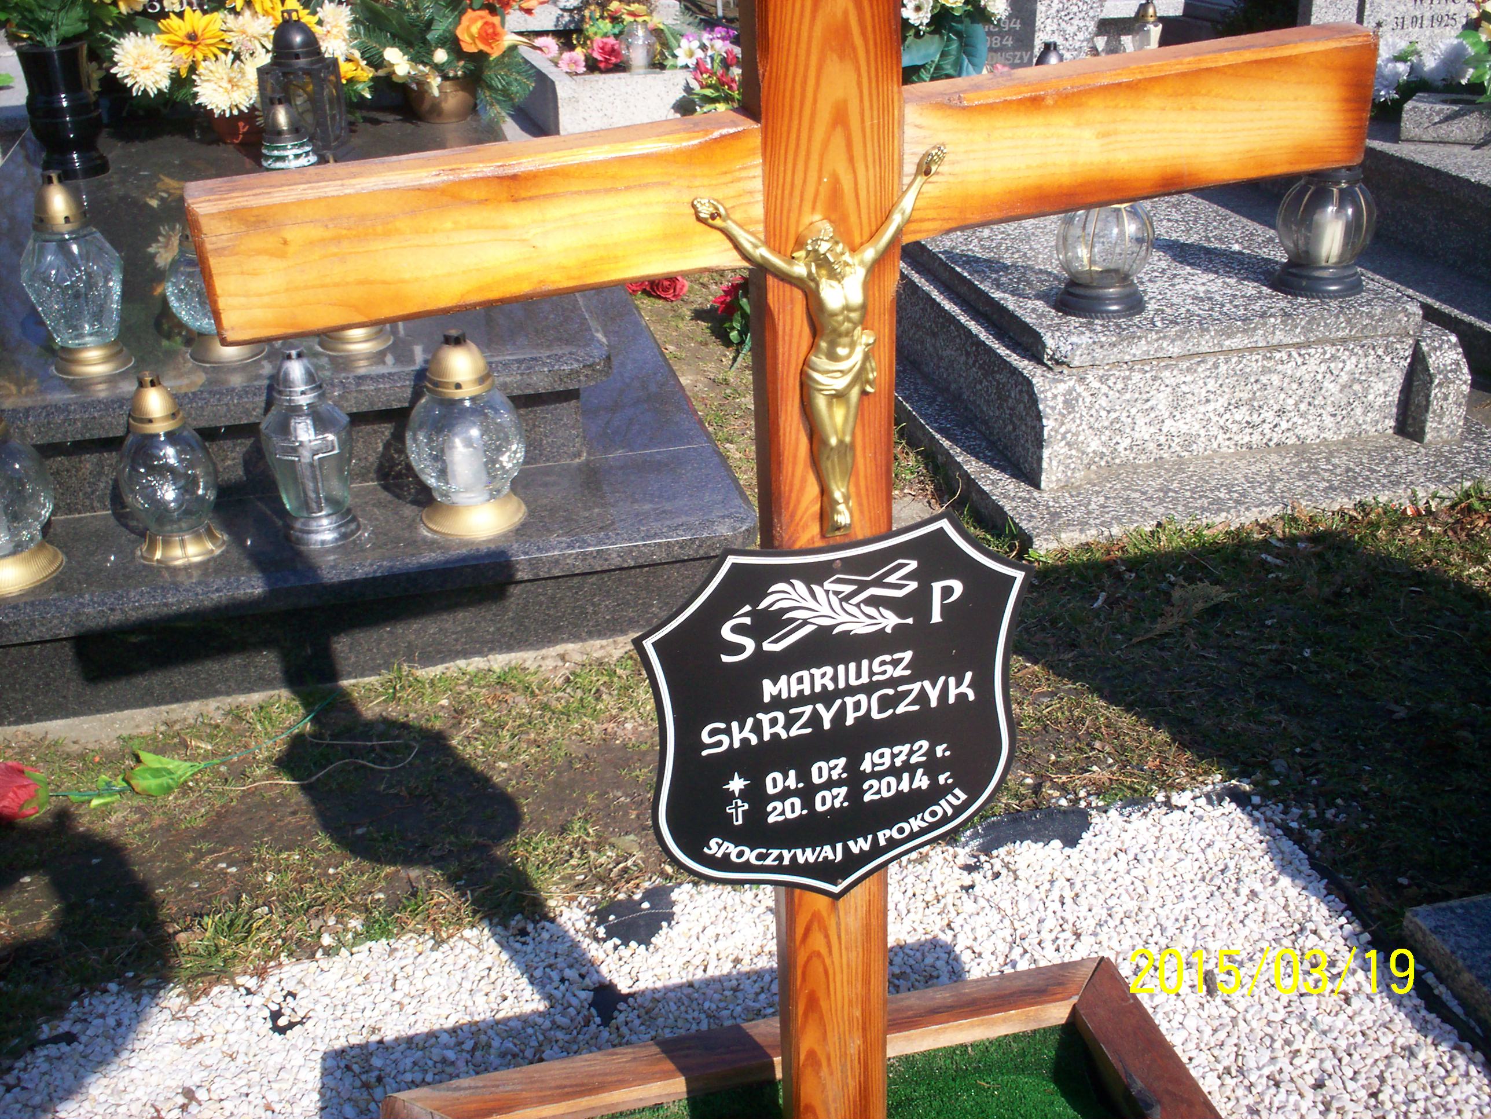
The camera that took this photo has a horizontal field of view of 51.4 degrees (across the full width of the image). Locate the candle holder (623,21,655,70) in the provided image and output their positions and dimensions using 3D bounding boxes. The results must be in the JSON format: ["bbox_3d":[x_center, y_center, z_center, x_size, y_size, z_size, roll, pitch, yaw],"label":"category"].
[{"bbox_3d":[-0.359,-1.730,5.221,0.099,0.158,0.099,-7,28,-11],"label":"candle holder"}]

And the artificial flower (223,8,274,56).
[{"bbox_3d":[-1.250,-1.326,3.901,0.129,0.114,0.080,-7,3,-11],"label":"artificial flower"}]

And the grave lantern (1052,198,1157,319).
[{"bbox_3d":[0.679,-0.619,2.899,0.178,0.289,0.178,-7,28,-11],"label":"grave lantern"}]

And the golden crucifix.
[{"bbox_3d":[0.059,-0.124,1.012,0.162,0.266,0.036,-9,30,-7],"label":"golden crucifix"}]

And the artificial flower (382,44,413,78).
[{"bbox_3d":[-0.927,-1.327,4.134,0.081,0.088,0.060,-7,7,-11],"label":"artificial flower"}]

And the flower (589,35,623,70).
[{"bbox_3d":[-0.474,-1.711,5.241,0.114,0.114,0.080,-7,3,-11],"label":"flower"}]

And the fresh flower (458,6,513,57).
[{"bbox_3d":[-0.697,-1.405,4.134,0.143,0.121,0.090,-7,3,-11],"label":"fresh flower"}]

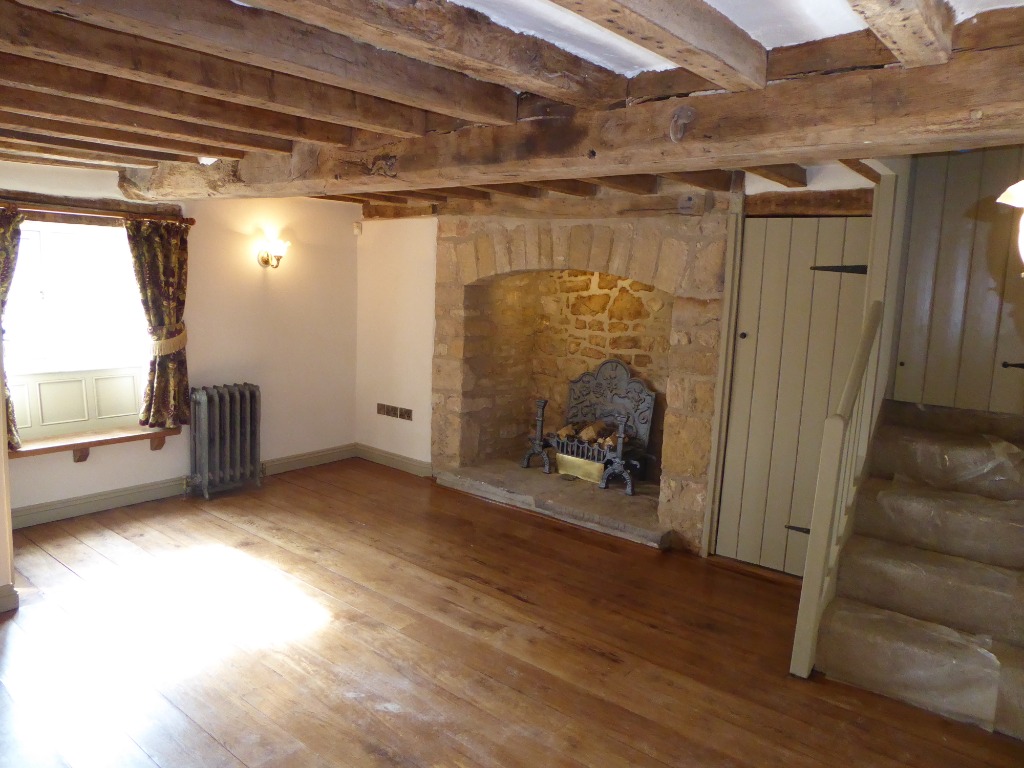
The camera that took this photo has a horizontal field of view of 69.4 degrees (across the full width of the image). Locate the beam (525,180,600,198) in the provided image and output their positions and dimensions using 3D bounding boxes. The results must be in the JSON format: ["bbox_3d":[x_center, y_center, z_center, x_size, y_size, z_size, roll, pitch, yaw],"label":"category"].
[{"bbox_3d":[0.008,-1.075,3.813,0.089,0.089,1.454,9,11,38],"label":"beam"}]

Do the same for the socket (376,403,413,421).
[{"bbox_3d":[-0.903,0.217,5.652,0.396,0.086,0.014,9,11,38],"label":"socket"}]

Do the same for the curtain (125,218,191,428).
[{"bbox_3d":[-2.169,-0.358,4.578,0.107,1.279,0.375,9,11,38],"label":"curtain"}]

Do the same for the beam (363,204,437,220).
[{"bbox_3d":[-0.815,-1.281,5.468,0.796,0.102,0.107,9,11,38],"label":"beam"}]

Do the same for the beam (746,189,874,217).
[{"bbox_3d":[1.468,-0.893,3.660,0.643,0.118,0.122,9,11,38],"label":"beam"}]

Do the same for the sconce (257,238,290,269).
[{"bbox_3d":[-1.631,-0.887,5.082,0.230,0.199,0.153,9,11,38],"label":"sconce"}]

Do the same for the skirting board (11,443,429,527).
[{"bbox_3d":[-1.701,0.700,4.799,0.864,0.112,2.425,9,11,38],"label":"skirting board"}]

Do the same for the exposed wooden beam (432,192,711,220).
[{"bbox_3d":[0.293,-1.077,4.568,2.012,0.138,0.161,9,11,38],"label":"exposed wooden beam"}]

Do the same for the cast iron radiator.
[{"bbox_3d":[-1.918,0.370,4.946,0.188,0.704,0.428,9,11,38],"label":"cast iron radiator"}]

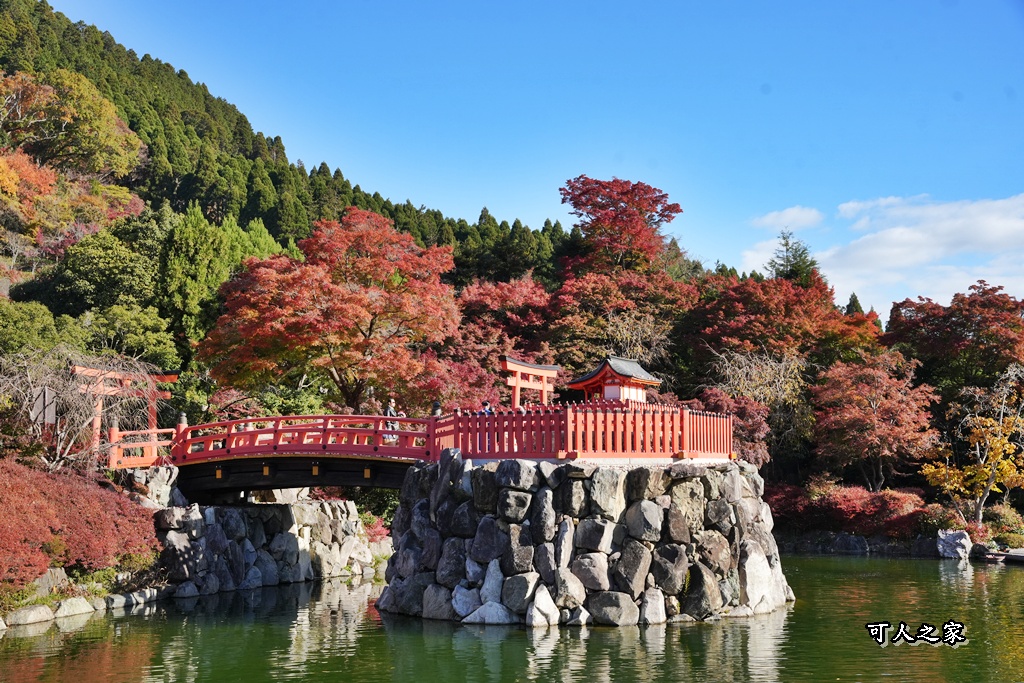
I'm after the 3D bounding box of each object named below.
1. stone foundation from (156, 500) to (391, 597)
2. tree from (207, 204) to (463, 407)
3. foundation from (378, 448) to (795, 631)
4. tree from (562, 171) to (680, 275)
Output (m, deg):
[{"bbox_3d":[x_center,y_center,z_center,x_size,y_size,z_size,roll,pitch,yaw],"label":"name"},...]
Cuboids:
[{"bbox_3d":[-8.200,6.694,39.938,2.500,2.750,9.000,-4,-7,36],"label":"stone foundation"},{"bbox_3d":[-7.535,-0.991,49.331,10.600,9.100,9.600,0,-6,0],"label":"tree"},{"bbox_3d":[2.200,5.341,34.845,12.400,4.450,11.500,-1,-6,6],"label":"foundation"},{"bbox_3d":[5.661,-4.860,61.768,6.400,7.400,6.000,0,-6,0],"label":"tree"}]

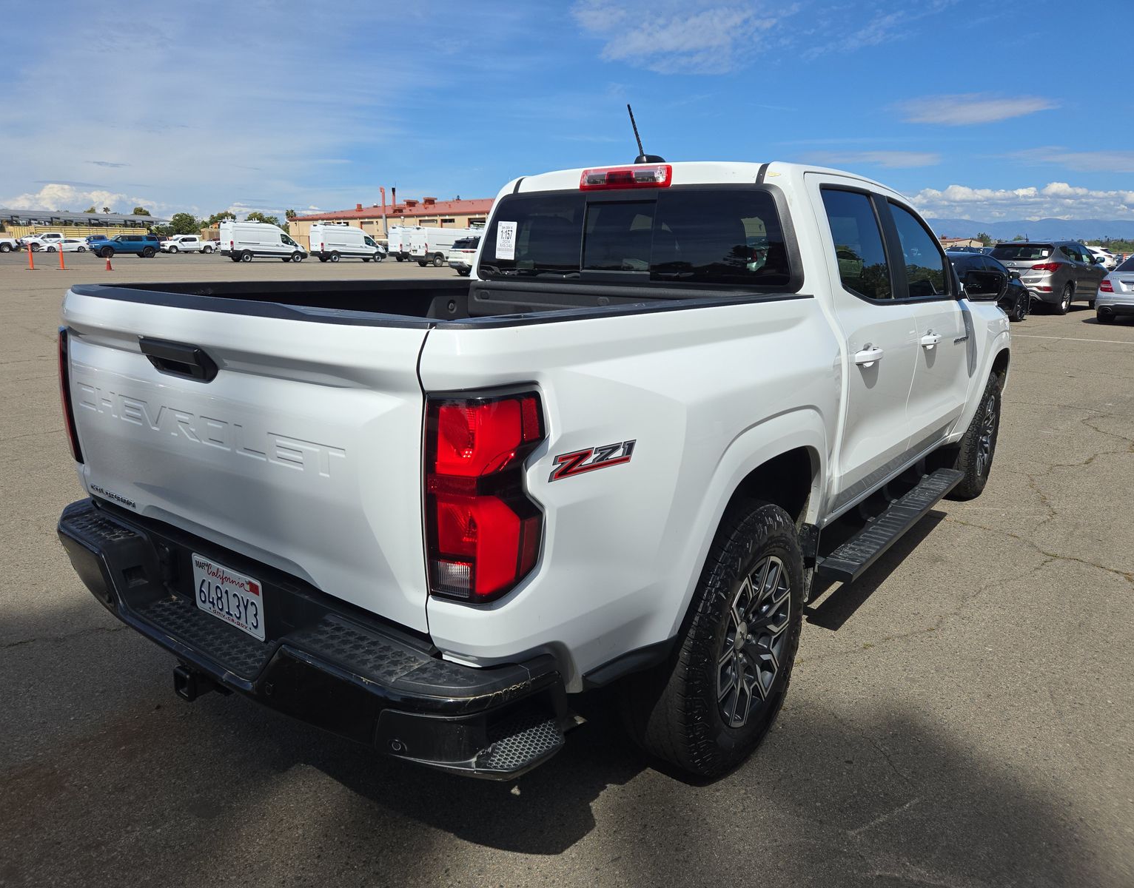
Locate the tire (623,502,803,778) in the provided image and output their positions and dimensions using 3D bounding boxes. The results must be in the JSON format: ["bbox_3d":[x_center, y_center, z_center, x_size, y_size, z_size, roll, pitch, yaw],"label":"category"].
[{"bbox_3d":[0.405,0.524,2.270,0.270,0.785,0.785,10,17,36],"label":"tire"}]

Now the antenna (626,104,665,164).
[{"bbox_3d":[0.302,-1.173,3.010,0.070,0.210,0.240,10,17,36],"label":"antenna"}]

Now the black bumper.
[{"bbox_3d":[-0.785,0.424,1.946,1.800,0.290,0.360,10,17,36],"label":"black bumper"}]

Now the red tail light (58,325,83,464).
[{"bbox_3d":[-1.406,-0.139,2.319,0.150,0.390,0.170,10,17,36],"label":"red tail light"}]

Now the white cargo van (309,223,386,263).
[{"bbox_3d":[-16.990,-15.610,61.650,2.060,2.700,5.980,14,19,43],"label":"white cargo van"}]

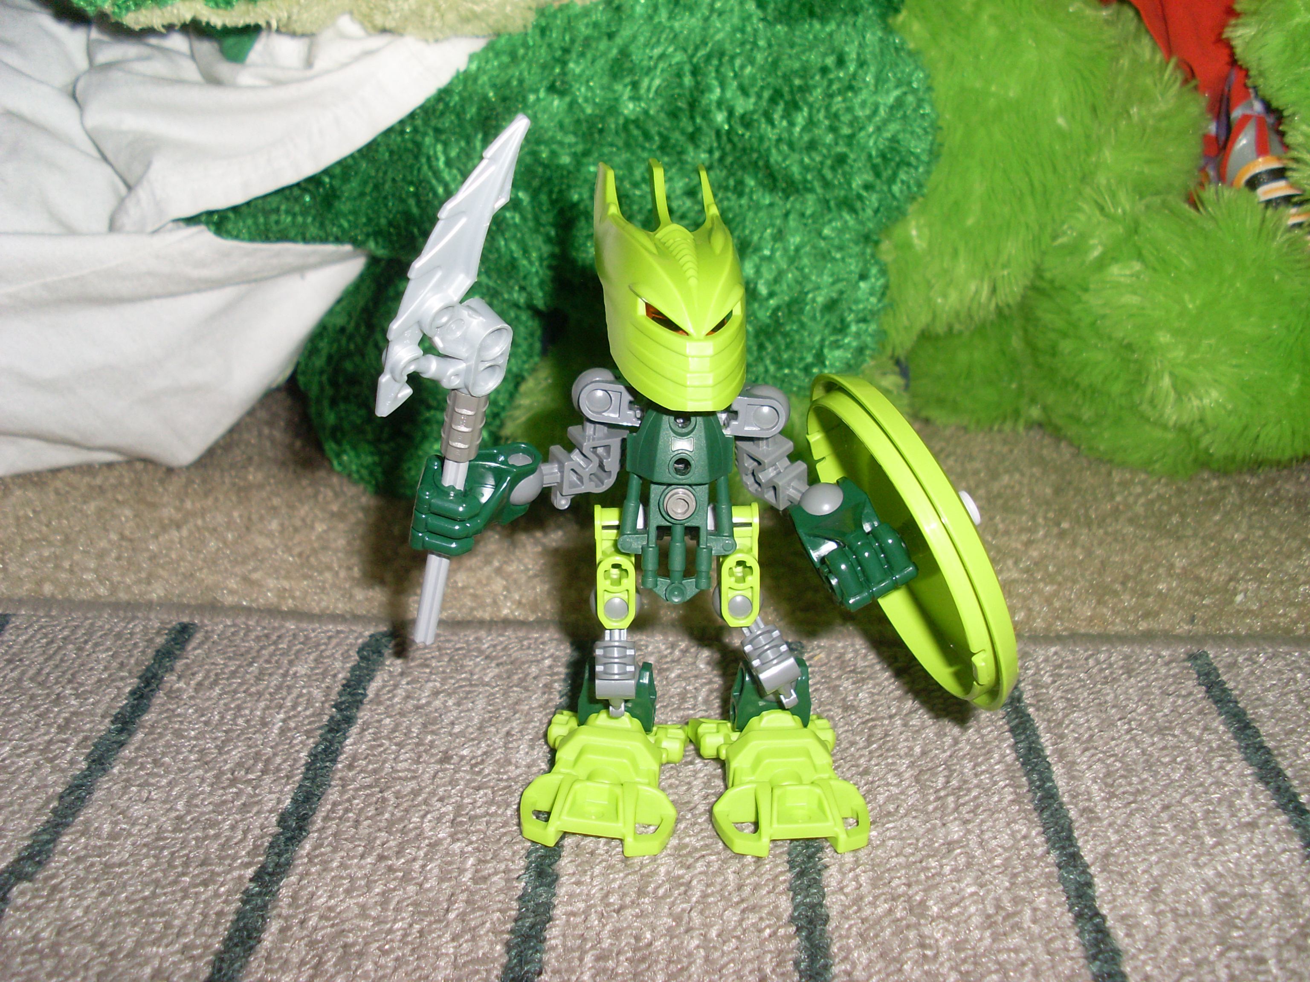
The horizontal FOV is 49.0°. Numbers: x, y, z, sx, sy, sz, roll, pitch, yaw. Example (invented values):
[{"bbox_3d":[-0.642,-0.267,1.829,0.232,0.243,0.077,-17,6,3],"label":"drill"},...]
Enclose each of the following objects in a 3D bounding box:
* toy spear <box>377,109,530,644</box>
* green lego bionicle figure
[{"bbox_3d":[-0.042,-0.017,0.287,0.024,0.125,0.018,16,34,0],"label":"toy spear"},{"bbox_3d":[0.001,0.002,0.281,0.104,0.130,0.056,0,24,-2],"label":"green lego bionicle figure"}]

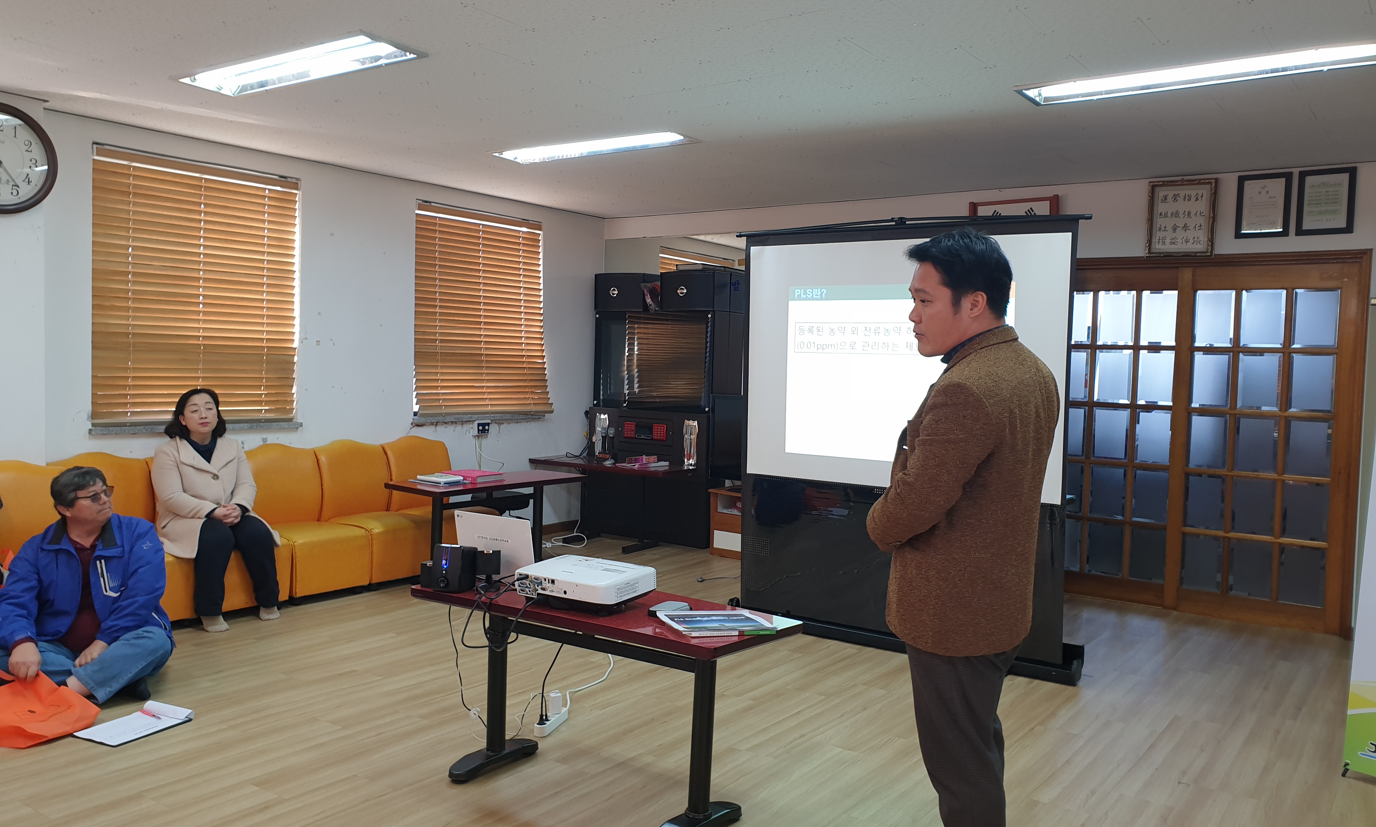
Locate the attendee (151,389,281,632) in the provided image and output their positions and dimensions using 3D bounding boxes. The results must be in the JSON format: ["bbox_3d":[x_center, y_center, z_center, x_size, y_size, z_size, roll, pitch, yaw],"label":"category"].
[{"bbox_3d":[-2.430,0.473,5.459,0.662,1.173,0.580,4,4,43],"label":"attendee"}]

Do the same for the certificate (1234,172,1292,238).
[{"bbox_3d":[3.218,-1.156,5.776,0.265,0.352,0.030,3,3,35],"label":"certificate"}]

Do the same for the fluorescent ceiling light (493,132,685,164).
[{"bbox_3d":[-0.525,-1.463,5.611,1.255,0.070,0.320,3,3,35],"label":"fluorescent ceiling light"}]

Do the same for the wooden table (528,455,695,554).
[{"bbox_3d":[-0.553,0.675,7.655,1.200,0.620,0.450,3,3,32],"label":"wooden table"}]

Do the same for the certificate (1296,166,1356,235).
[{"bbox_3d":[3.417,-1.139,5.538,0.265,0.350,0.025,3,3,35],"label":"certificate"}]

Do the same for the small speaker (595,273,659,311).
[{"bbox_3d":[-0.480,-0.947,8.155,0.482,0.293,0.220,3,3,35],"label":"small speaker"}]

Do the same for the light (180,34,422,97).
[{"bbox_3d":[-1.598,-1.417,4.167,1.255,0.070,0.320,3,3,35],"label":"light"}]

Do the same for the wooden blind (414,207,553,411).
[{"bbox_3d":[-1.462,-0.718,7.510,0.130,1.435,1.283,3,3,35],"label":"wooden blind"}]

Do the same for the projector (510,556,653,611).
[{"bbox_3d":[-0.325,0.539,3.255,0.360,0.100,0.295,3,3,29],"label":"projector"}]

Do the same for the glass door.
[{"bbox_3d":[2.930,0.128,6.113,1.794,2.098,0.130,3,3,35],"label":"glass door"}]

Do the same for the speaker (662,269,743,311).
[{"bbox_3d":[0.095,-0.905,7.786,0.490,0.283,0.340,3,3,35],"label":"speaker"}]

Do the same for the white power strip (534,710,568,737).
[{"bbox_3d":[-0.516,1.168,3.912,0.047,0.040,0.225,2,3,15],"label":"white power strip"}]

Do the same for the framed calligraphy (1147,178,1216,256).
[{"bbox_3d":[2.869,-1.145,6.020,0.360,0.444,0.035,3,3,35],"label":"framed calligraphy"}]

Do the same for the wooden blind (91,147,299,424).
[{"bbox_3d":[-2.653,-0.646,5.652,0.060,1.384,1.161,3,3,35],"label":"wooden blind"}]

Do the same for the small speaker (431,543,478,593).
[{"bbox_3d":[-0.746,0.490,3.344,0.104,0.148,0.130,2,3,17],"label":"small speaker"}]

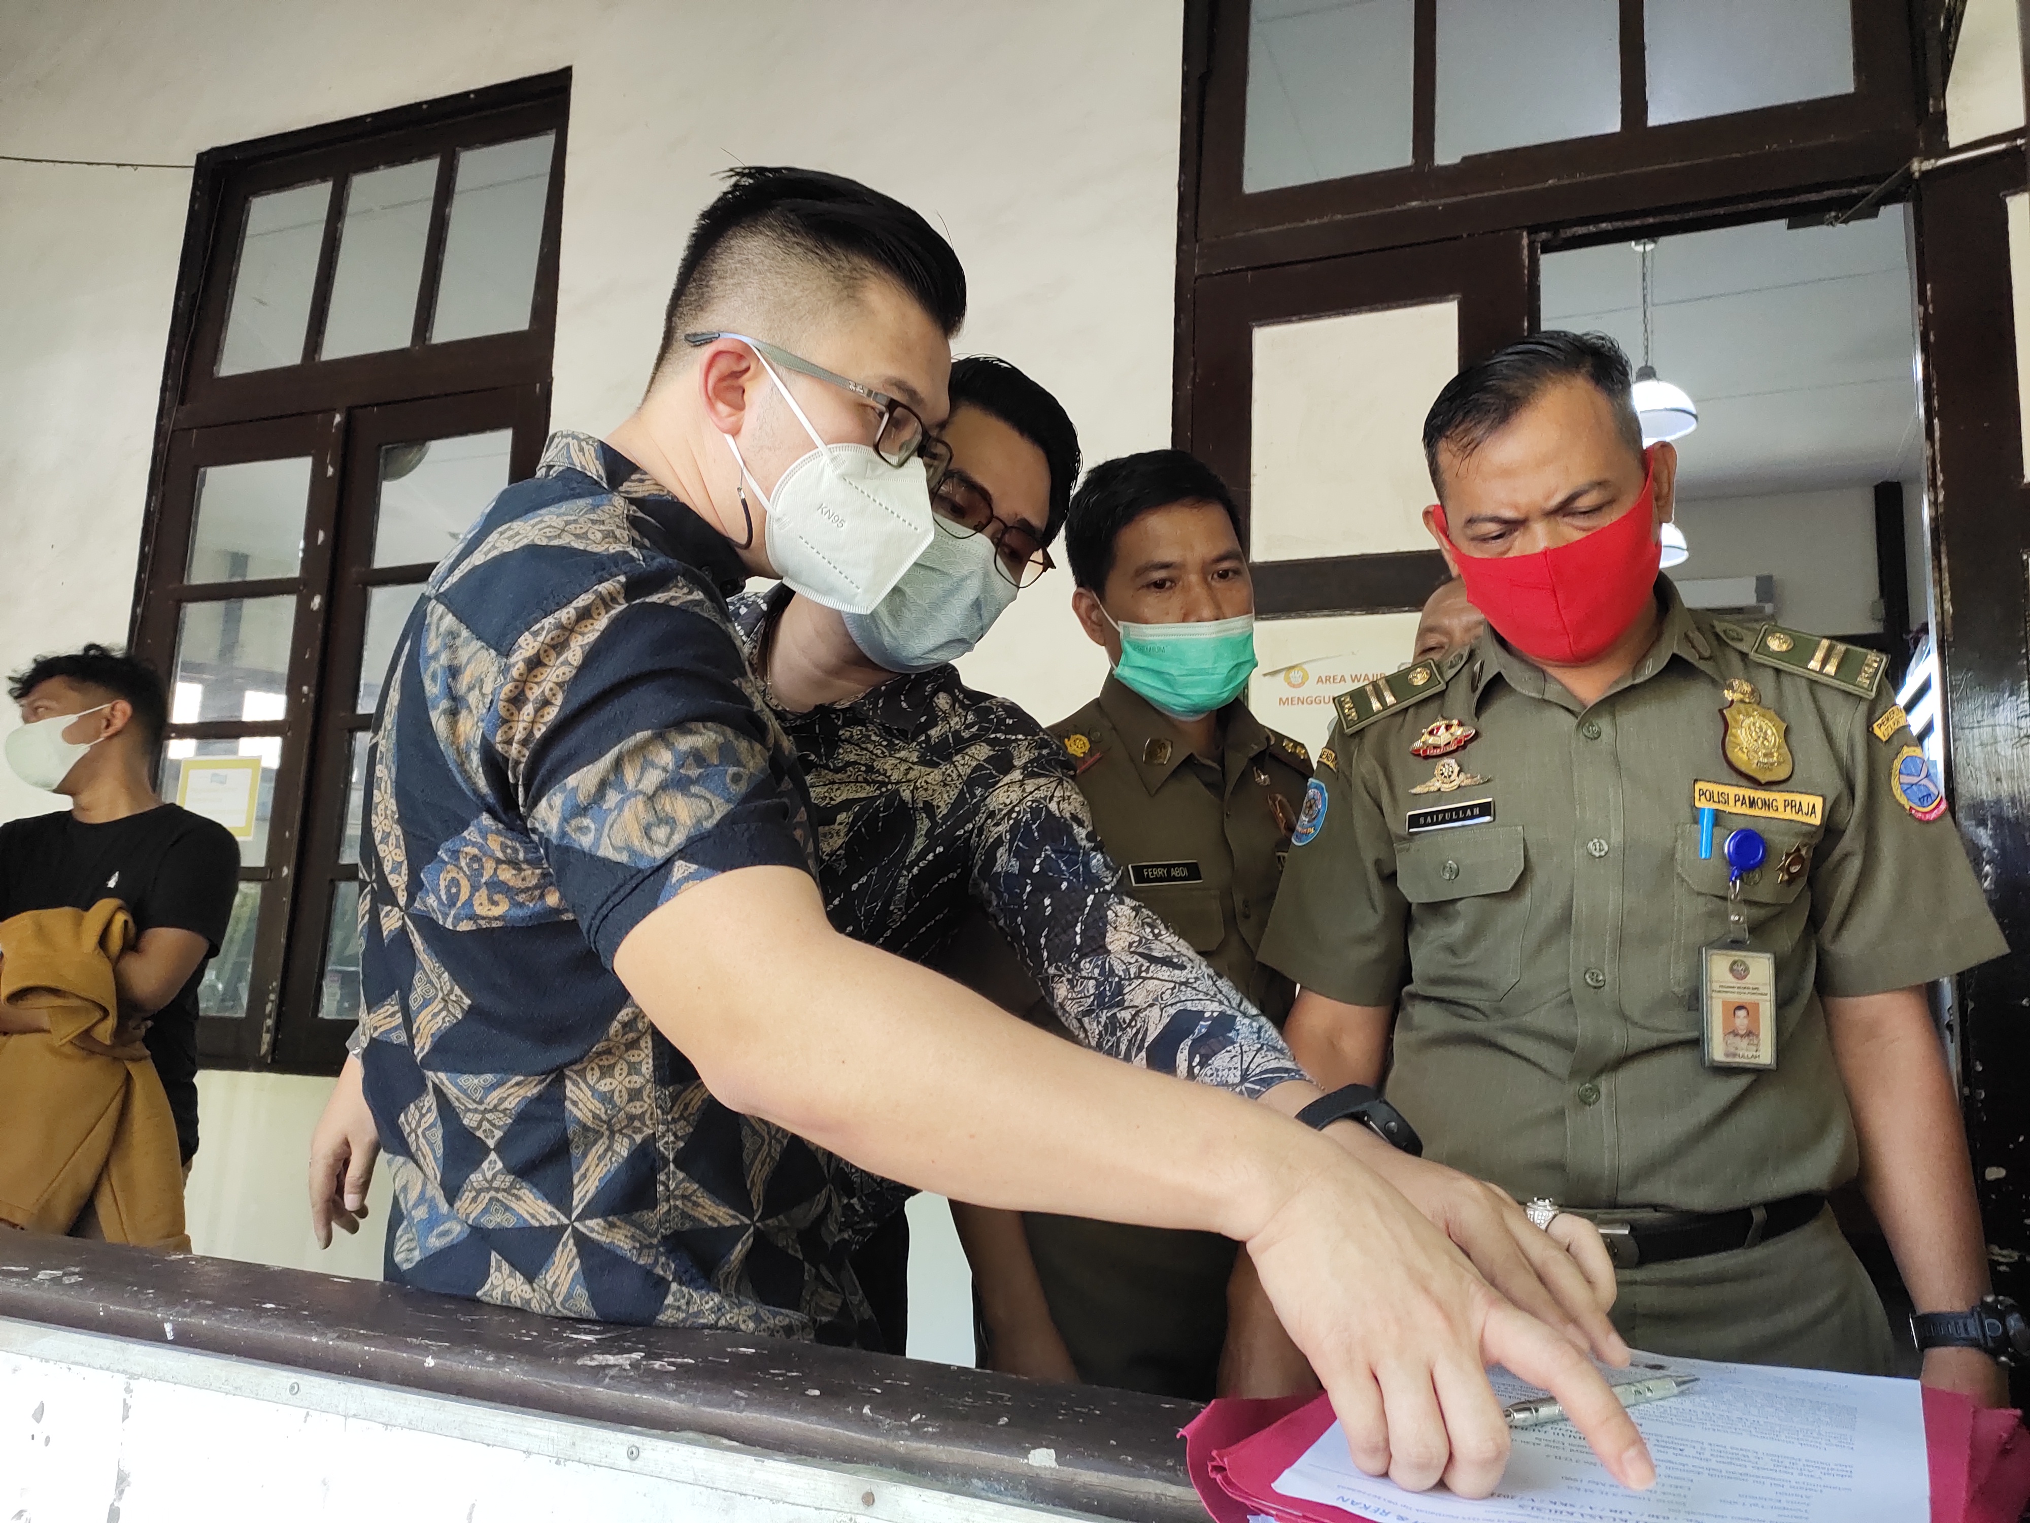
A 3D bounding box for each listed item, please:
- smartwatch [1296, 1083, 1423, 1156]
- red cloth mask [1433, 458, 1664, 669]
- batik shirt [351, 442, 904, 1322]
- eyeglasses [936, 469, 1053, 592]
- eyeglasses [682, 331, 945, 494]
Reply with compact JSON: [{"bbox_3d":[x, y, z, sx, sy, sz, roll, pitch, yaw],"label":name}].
[{"bbox_3d":[0.192,0.209,0.850,0.065,0.058,0.026,38,0,-43],"label":"smartwatch"},{"bbox_3d":[0.384,-0.143,1.090,0.148,0.122,0.108,-15,18,20],"label":"red cloth mask"},{"bbox_3d":[-0.265,0.098,1.050,0.370,0.670,0.460,3,-9,-4],"label":"batik shirt"},{"bbox_3d":[-0.043,-0.195,1.263,0.140,0.046,0.140,43,-6,-25],"label":"eyeglasses"},{"bbox_3d":[-0.127,-0.231,1.010,0.142,0.046,0.142,23,7,13],"label":"eyeglasses"}]

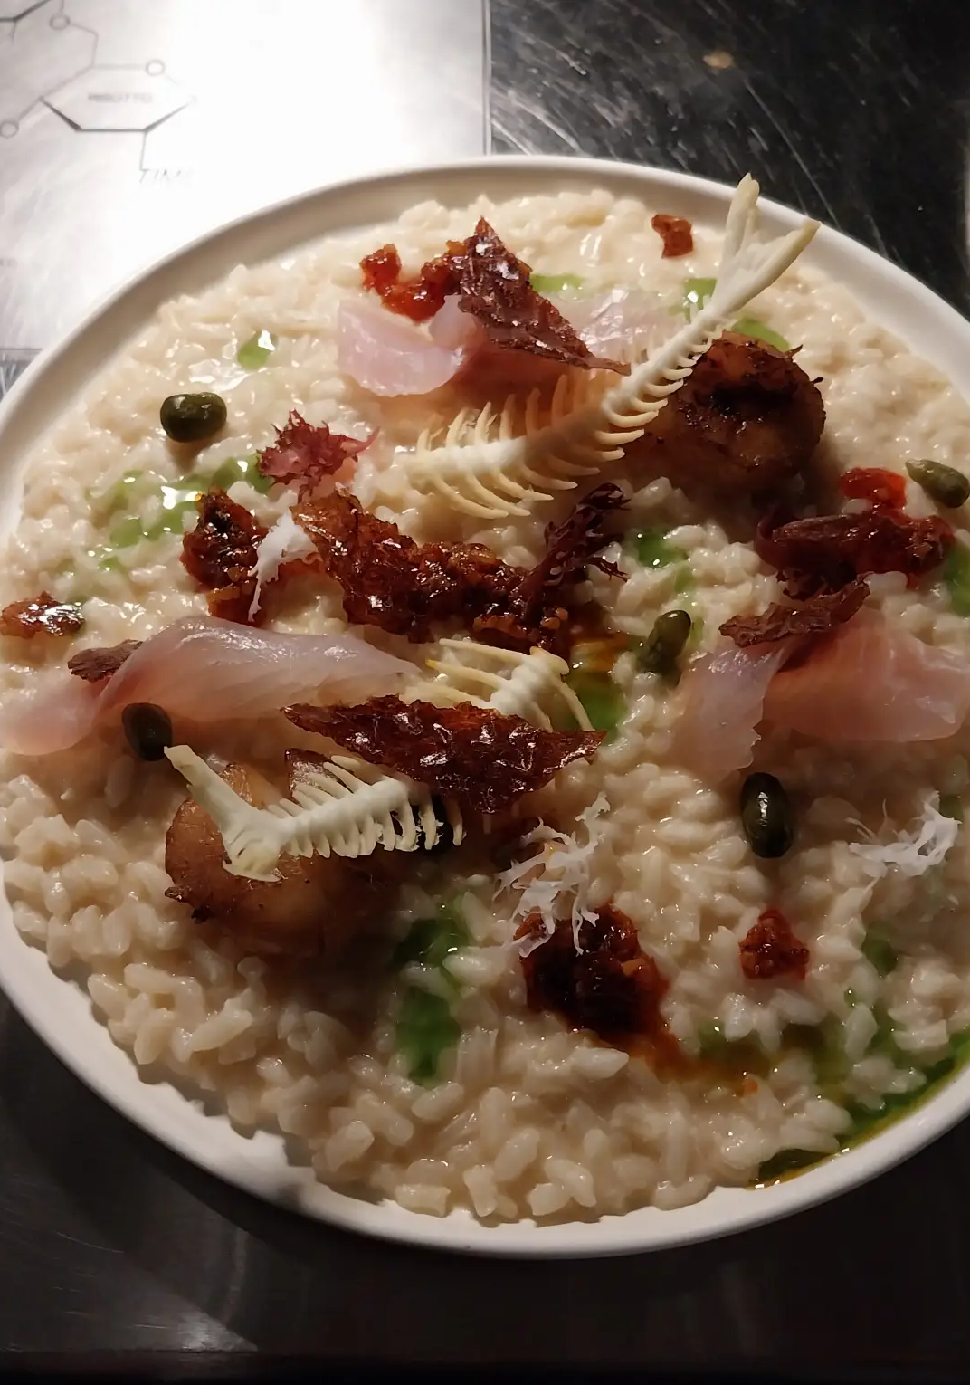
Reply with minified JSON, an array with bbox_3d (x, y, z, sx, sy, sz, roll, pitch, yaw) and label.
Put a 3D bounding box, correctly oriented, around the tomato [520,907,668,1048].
[{"bbox_3d":[0.016,0.042,0.208,0.022,0.008,0.021,3,63,0],"label":"tomato"}]

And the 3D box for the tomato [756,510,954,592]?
[{"bbox_3d":[0.073,-0.028,0.274,0.038,0.011,0.014,1,63,-1],"label":"tomato"}]

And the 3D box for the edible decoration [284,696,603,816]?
[{"bbox_3d":[-0.006,0.010,0.213,0.049,0.008,0.018,5,63,1],"label":"edible decoration"}]

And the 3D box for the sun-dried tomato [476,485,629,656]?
[{"bbox_3d":[0.013,-0.024,0.270,0.019,0.014,0.036,28,66,12],"label":"sun-dried tomato"}]

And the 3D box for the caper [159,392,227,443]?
[{"bbox_3d":[-0.060,-0.057,0.288,0.013,0.009,0.009,-13,64,-8],"label":"caper"}]

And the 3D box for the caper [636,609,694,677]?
[{"bbox_3d":[0.034,-0.009,0.265,0.007,0.008,0.013,23,65,10],"label":"caper"}]

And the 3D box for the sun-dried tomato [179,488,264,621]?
[{"bbox_3d":[-0.051,-0.026,0.270,0.017,0.011,0.026,-2,63,-2],"label":"sun-dried tomato"}]

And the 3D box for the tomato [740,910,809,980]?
[{"bbox_3d":[0.050,0.043,0.240,0.012,0.006,0.011,1,63,-1],"label":"tomato"}]

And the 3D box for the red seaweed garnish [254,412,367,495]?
[{"bbox_3d":[-0.035,-0.049,0.282,0.022,0.008,0.017,1,63,-1],"label":"red seaweed garnish"}]

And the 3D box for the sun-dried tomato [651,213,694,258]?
[{"bbox_3d":[0.038,-0.092,0.279,0.008,0.004,0.011,9,63,3],"label":"sun-dried tomato"}]

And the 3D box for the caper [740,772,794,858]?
[{"bbox_3d":[0.044,0.019,0.219,0.008,0.008,0.014,-4,63,-3],"label":"caper"}]

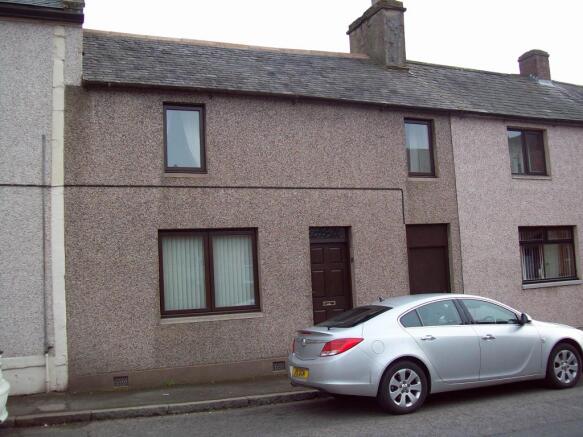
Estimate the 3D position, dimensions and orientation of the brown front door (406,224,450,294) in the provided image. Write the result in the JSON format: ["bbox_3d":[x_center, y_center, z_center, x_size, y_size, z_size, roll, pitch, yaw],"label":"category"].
[{"bbox_3d":[2.632,1.406,11.560,0.998,2.584,0.090,0,-6,-24],"label":"brown front door"}]

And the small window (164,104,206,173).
[{"bbox_3d":[-1.760,-1.289,9.954,0.692,1.159,0.100,0,-6,-24],"label":"small window"}]

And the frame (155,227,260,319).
[{"bbox_3d":[-1.341,0.887,9.968,1.574,1.251,0.090,0,-6,-24],"label":"frame"}]

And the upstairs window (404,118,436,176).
[{"bbox_3d":[2.473,-1.349,11.807,0.670,1.152,0.100,0,-6,-24],"label":"upstairs window"}]

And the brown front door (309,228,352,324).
[{"bbox_3d":[0.700,1.342,10.749,0.836,2.370,0.100,0,-6,-24],"label":"brown front door"}]

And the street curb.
[{"bbox_3d":[-1.509,2.533,8.136,4.183,0.140,0.170,2,-7,-24],"label":"street curb"}]

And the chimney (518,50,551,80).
[{"bbox_3d":[7.167,-4.370,17.846,0.560,1.020,0.720,0,-6,-24],"label":"chimney"}]

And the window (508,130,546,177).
[{"bbox_3d":[5.002,-1.399,12.929,1.083,1.021,0.100,0,-6,-24],"label":"window"}]

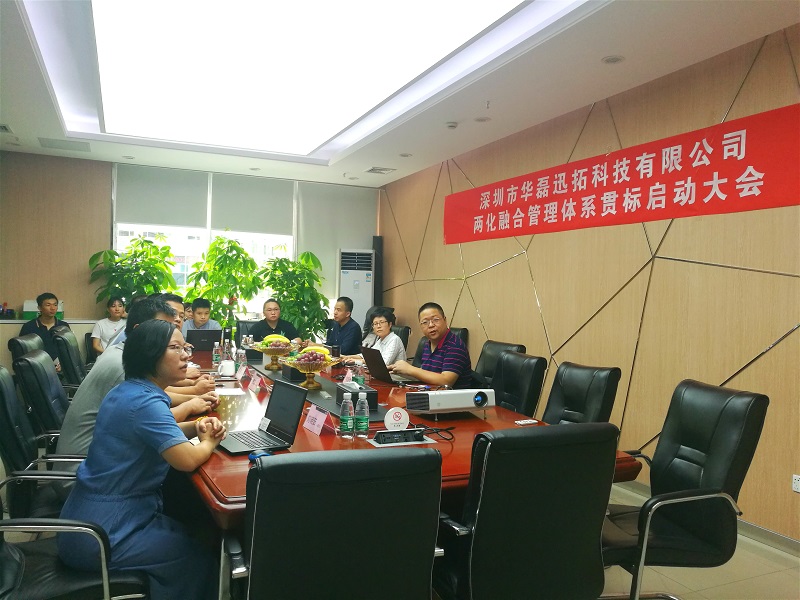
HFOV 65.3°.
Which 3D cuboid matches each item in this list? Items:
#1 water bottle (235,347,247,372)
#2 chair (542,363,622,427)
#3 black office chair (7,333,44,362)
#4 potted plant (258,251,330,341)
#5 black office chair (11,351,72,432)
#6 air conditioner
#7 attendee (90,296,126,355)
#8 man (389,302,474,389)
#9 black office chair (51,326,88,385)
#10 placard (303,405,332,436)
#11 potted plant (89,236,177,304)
[{"bbox_3d":[-1.113,0.442,4.370,0.062,0.193,0.062,1,1,-24],"label":"water bottle"},{"bbox_3d":[0.814,0.872,3.275,0.660,1.030,0.580,0,1,-32],"label":"chair"},{"bbox_3d":[-2.388,0.758,4.457,0.620,1.000,0.570,1,0,-18],"label":"black office chair"},{"bbox_3d":[-1.333,0.342,7.792,0.780,1.860,0.780,0,1,-24],"label":"potted plant"},{"bbox_3d":[-1.617,0.768,3.264,0.620,0.955,0.580,1,1,-20],"label":"black office chair"},{"bbox_3d":[-0.591,0.277,8.213,0.480,1.839,0.340,1,1,-12],"label":"air conditioner"},{"bbox_3d":[-2.957,0.567,6.372,0.500,1.186,0.750,1,1,-24],"label":"attendee"},{"bbox_3d":[0.180,0.692,4.400,0.780,1.330,0.520,0,1,-36],"label":"man"},{"bbox_3d":[-2.657,0.783,5.537,0.660,1.030,0.580,0,1,-17],"label":"black office chair"},{"bbox_3d":[-0.337,0.498,2.615,0.072,0.096,0.200,1,1,-28],"label":"placard"},{"bbox_3d":[-2.929,0.226,6.805,0.950,1.857,0.950,1,1,-24],"label":"potted plant"}]

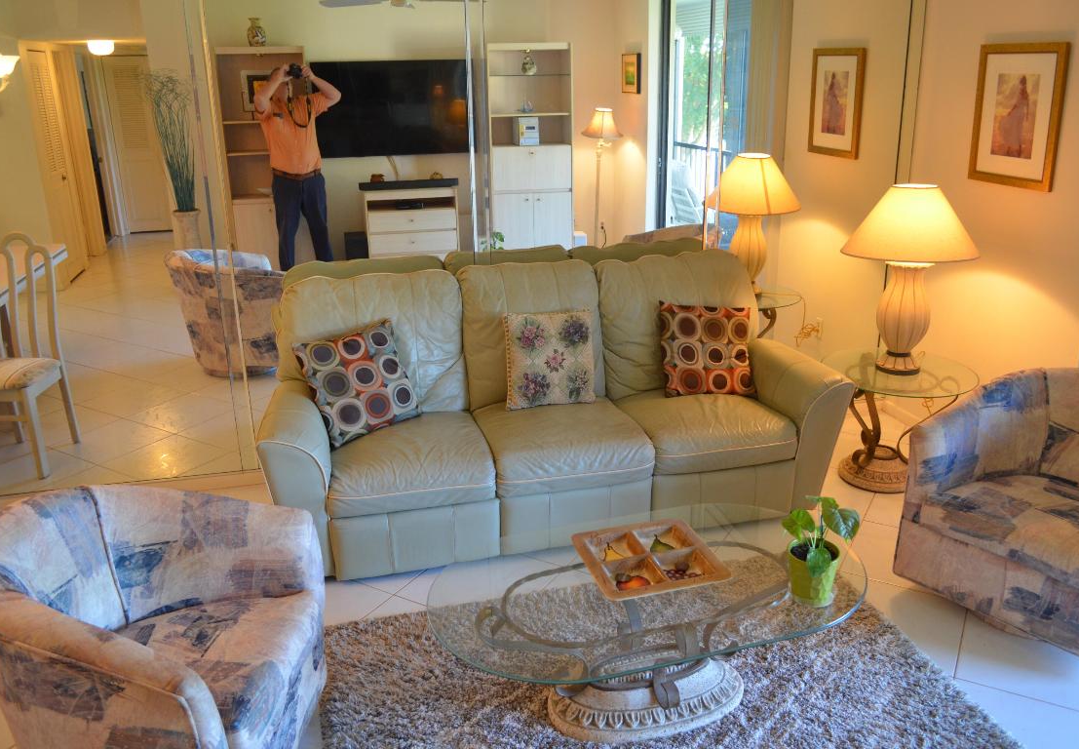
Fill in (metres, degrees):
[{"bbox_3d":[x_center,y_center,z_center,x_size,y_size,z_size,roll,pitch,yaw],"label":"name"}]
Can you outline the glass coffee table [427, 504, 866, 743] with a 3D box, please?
[{"bbox_3d":[0.290,0.694,2.211,1.160,0.385,0.690,-7,20,-16],"label":"glass coffee table"}]

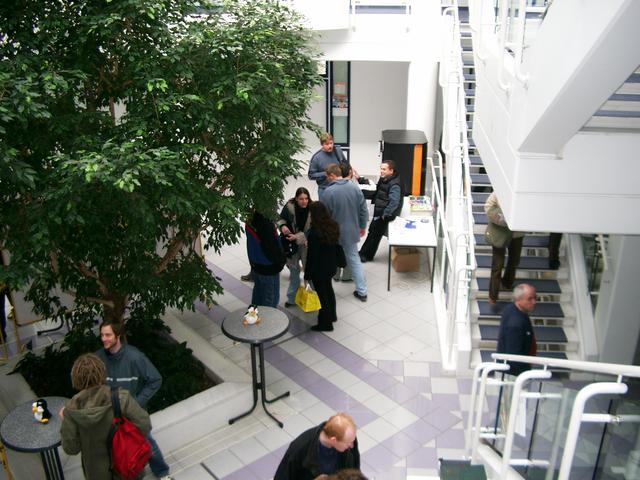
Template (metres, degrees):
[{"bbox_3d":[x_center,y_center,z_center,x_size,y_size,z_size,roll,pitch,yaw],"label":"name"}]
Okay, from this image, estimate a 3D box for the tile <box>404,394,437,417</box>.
[{"bbox_3d":[1.078,1.809,7.438,0.300,0.015,0.300,-19,30,-36],"label":"tile"}]

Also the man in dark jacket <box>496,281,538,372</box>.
[{"bbox_3d":[1.853,1.185,6.506,0.380,1.730,0.500,6,24,13],"label":"man in dark jacket"}]

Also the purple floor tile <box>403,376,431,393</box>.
[{"bbox_3d":[1.109,1.647,7.804,0.300,0.015,0.300,2,24,5],"label":"purple floor tile"}]

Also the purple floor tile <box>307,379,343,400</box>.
[{"bbox_3d":[0.041,1.688,7.716,0.300,0.015,0.300,-19,30,-36],"label":"purple floor tile"}]

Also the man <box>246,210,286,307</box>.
[{"bbox_3d":[-0.637,0.367,8.378,0.520,1.760,0.360,7,24,16],"label":"man"}]

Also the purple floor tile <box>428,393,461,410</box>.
[{"bbox_3d":[1.368,1.754,7.385,0.300,0.010,0.300,2,24,4],"label":"purple floor tile"}]

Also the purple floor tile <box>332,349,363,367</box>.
[{"bbox_3d":[0.305,1.424,8.156,0.300,0.010,0.300,-19,30,-36],"label":"purple floor tile"}]

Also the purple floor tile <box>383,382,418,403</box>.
[{"bbox_3d":[0.880,1.693,7.531,0.300,0.010,0.300,-19,30,-36],"label":"purple floor tile"}]

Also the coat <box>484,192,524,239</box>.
[{"bbox_3d":[2.135,-0.343,7.816,0.540,0.740,0.370,1,24,5],"label":"coat"}]

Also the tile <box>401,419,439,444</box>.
[{"bbox_3d":[1.041,1.980,7.052,0.300,0.015,0.300,-19,30,-36],"label":"tile"}]

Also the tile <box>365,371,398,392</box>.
[{"bbox_3d":[0.702,1.621,7.862,0.302,0.010,0.302,-19,30,-35],"label":"tile"}]

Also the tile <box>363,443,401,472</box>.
[{"bbox_3d":[0.583,2.103,6.589,0.300,0.010,0.300,-19,30,-36],"label":"tile"}]

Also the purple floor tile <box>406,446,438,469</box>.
[{"bbox_3d":[0.980,2.102,6.587,0.300,0.010,0.300,2,24,4],"label":"purple floor tile"}]

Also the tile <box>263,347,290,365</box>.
[{"bbox_3d":[-0.538,1.410,8.346,0.300,0.015,0.300,-19,30,-36],"label":"tile"}]

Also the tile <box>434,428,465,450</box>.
[{"bbox_3d":[1.322,2.022,6.957,0.300,0.015,0.300,2,24,5],"label":"tile"}]

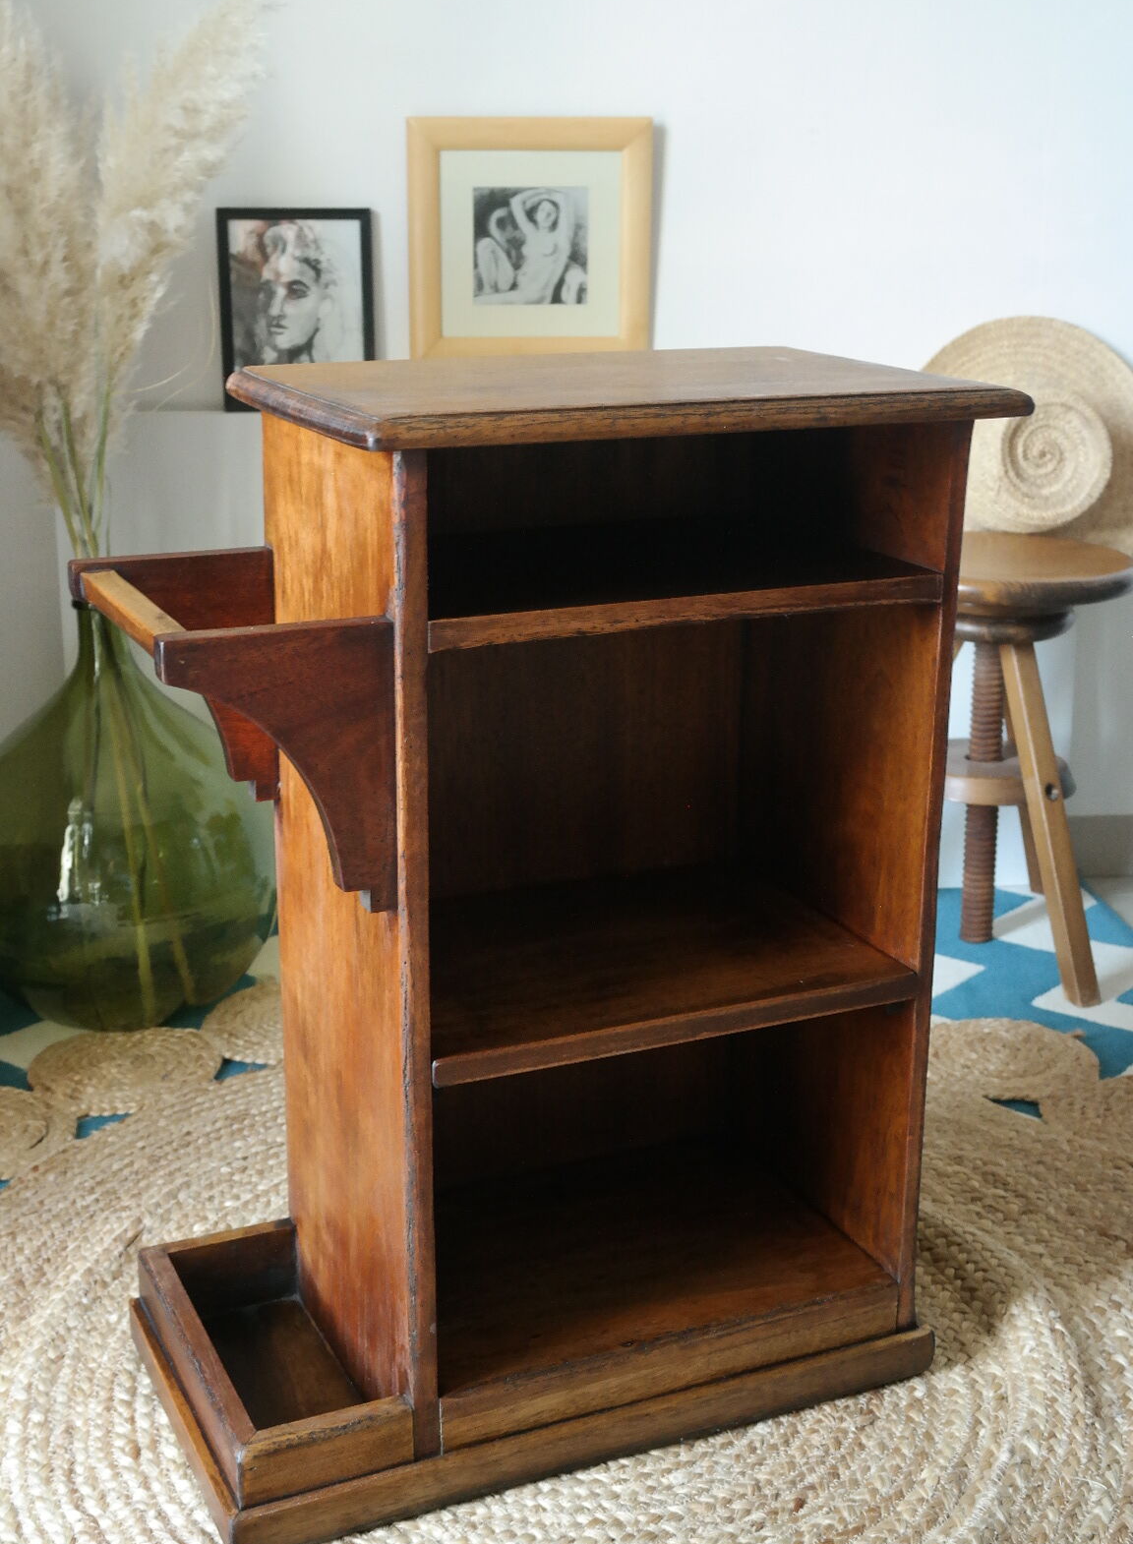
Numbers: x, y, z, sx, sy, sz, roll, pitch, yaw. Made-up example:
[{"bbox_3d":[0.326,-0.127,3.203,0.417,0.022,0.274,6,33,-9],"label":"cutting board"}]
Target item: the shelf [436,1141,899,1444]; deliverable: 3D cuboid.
[{"bbox_3d":[0.025,0.386,1.569,0.368,0.040,0.272,-7,18,-23],"label":"shelf"}]

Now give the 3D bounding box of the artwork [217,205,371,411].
[{"bbox_3d":[-0.313,-0.538,2.370,0.177,0.232,0.015,0,17,-3],"label":"artwork"}]

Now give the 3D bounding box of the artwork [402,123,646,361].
[{"bbox_3d":[-0.043,-0.613,2.364,0.280,0.283,0.020,0,17,-3],"label":"artwork"}]

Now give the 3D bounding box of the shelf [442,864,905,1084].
[{"bbox_3d":[0.027,0.136,1.493,0.368,0.021,0.272,-7,18,-23],"label":"shelf"}]

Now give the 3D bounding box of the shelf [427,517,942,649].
[{"bbox_3d":[0.029,-0.139,1.410,0.368,0.019,0.272,-7,18,-23],"label":"shelf"}]

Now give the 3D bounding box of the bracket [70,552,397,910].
[{"bbox_3d":[-0.224,-0.029,1.335,0.140,0.185,0.267,-7,18,-23],"label":"bracket"}]

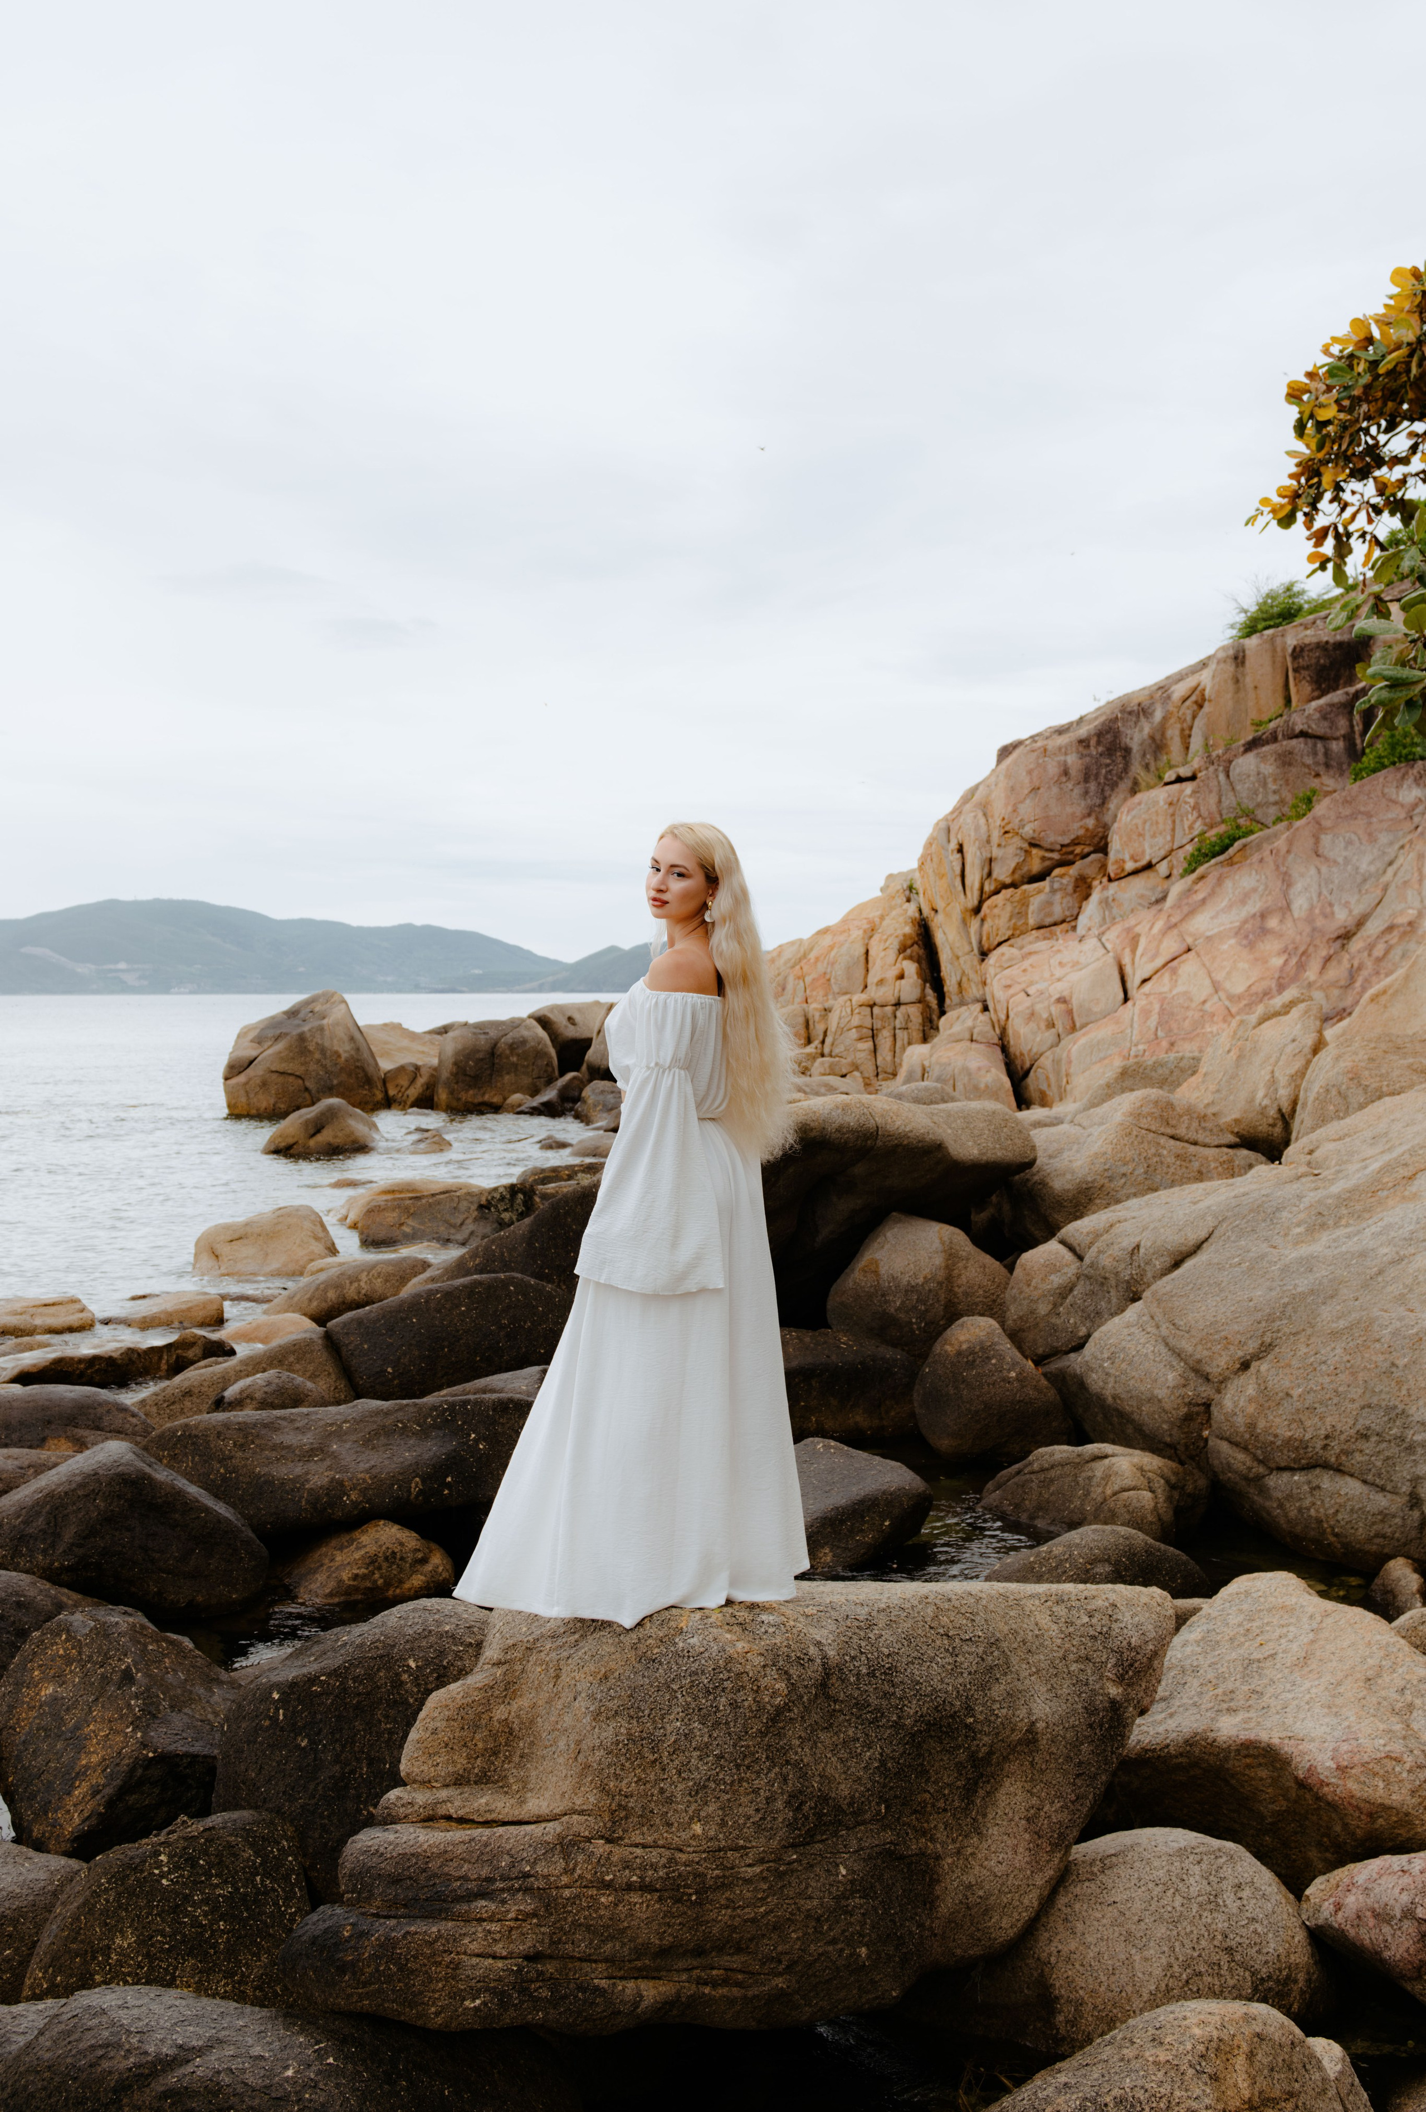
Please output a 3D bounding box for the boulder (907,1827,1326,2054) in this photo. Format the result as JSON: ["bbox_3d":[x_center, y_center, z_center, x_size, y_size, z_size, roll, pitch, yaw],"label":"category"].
[{"bbox_3d":[0.936,1.969,4.500,0.900,0.437,0.720,0,2,0],"label":"boulder"}]

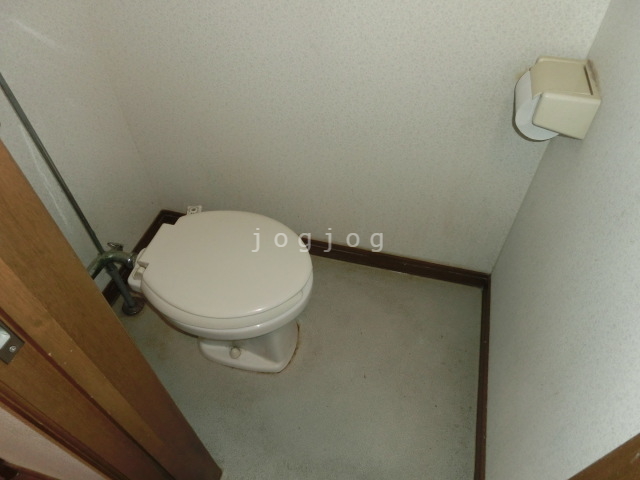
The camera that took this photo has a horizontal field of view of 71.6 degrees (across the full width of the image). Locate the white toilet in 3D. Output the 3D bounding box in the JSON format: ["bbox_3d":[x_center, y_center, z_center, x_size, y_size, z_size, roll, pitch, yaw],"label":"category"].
[{"bbox_3d":[-0.260,0.188,1.358,0.519,0.410,0.375,11,50,11],"label":"white toilet"}]

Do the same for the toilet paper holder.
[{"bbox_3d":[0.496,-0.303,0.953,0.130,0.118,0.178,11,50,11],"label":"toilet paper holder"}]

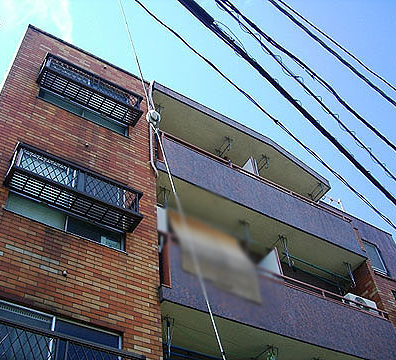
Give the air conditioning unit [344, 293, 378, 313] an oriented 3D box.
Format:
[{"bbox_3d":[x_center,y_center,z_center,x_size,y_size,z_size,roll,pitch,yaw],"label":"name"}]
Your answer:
[{"bbox_3d":[3.306,2.678,10.671,0.796,0.550,0.300,24,-57,-23],"label":"air conditioning unit"}]

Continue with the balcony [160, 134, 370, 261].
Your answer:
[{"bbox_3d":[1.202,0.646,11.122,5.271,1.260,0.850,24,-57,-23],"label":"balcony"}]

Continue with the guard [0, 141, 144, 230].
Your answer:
[{"bbox_3d":[-1.738,0.134,7.674,1.958,0.611,0.320,24,-57,-23],"label":"guard"}]

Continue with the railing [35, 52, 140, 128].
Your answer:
[{"bbox_3d":[-1.971,-1.664,9.872,1.958,0.608,0.320,24,-57,-23],"label":"railing"}]

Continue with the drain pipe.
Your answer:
[{"bbox_3d":[-0.905,-1.135,10.439,0.168,3.272,0.170,-3,-51,-4],"label":"drain pipe"}]

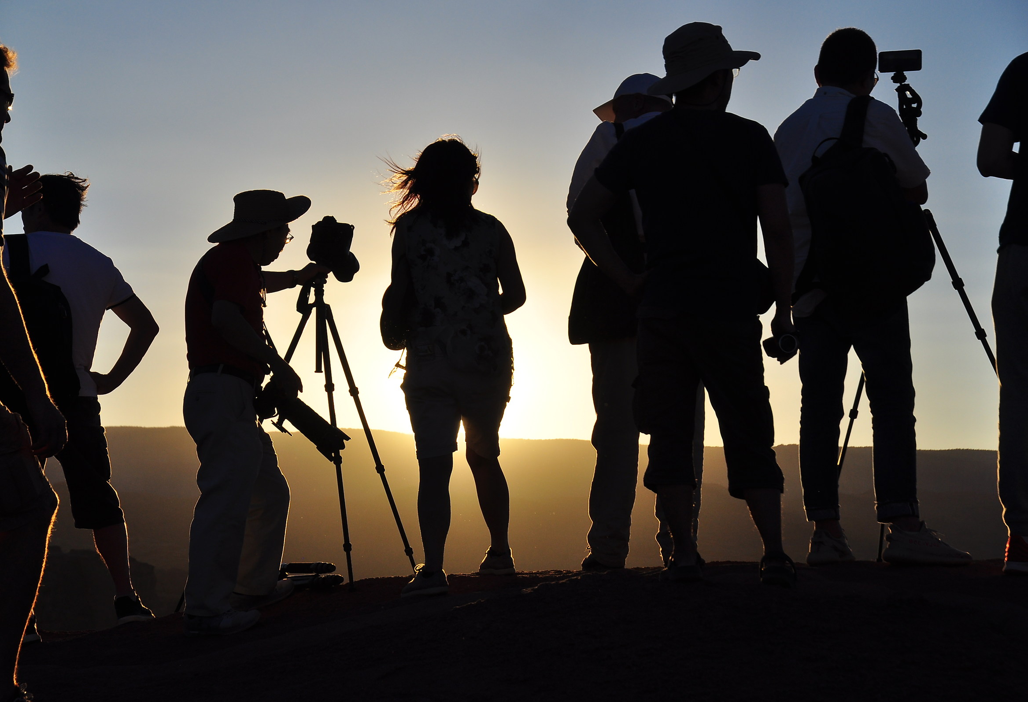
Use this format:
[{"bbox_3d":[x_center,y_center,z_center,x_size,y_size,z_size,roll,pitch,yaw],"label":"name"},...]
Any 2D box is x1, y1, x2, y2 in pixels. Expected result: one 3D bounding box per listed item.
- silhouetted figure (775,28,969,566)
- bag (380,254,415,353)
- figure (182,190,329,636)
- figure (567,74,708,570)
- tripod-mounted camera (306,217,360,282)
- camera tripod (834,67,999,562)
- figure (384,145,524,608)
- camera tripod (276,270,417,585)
[{"bbox_3d":[1.169,-0.181,9.400,0.570,1.750,0.480,-1,-2,25],"label":"silhouetted figure"},{"bbox_3d":[-0.400,-0.169,10.100,0.140,0.310,0.210,-1,-2,16],"label":"bag"},{"bbox_3d":[-0.967,0.227,10.800,0.560,1.670,0.500,1,-2,-30],"label":"figure"},{"bbox_3d":[0.434,-0.103,10.000,0.480,1.730,0.370,1,-2,-19],"label":"figure"},{"bbox_3d":[-0.699,-0.398,11.000,0.160,0.160,0.200,-1,-22,33],"label":"tripod-mounted camera"},{"bbox_3d":[1.482,-0.114,9.900,0.860,1.660,0.820,0,-2,11],"label":"camera tripod"},{"bbox_3d":[-0.205,0.054,10.000,0.490,1.600,0.380,0,-2,3],"label":"figure"},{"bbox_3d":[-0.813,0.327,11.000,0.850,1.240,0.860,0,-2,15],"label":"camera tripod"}]

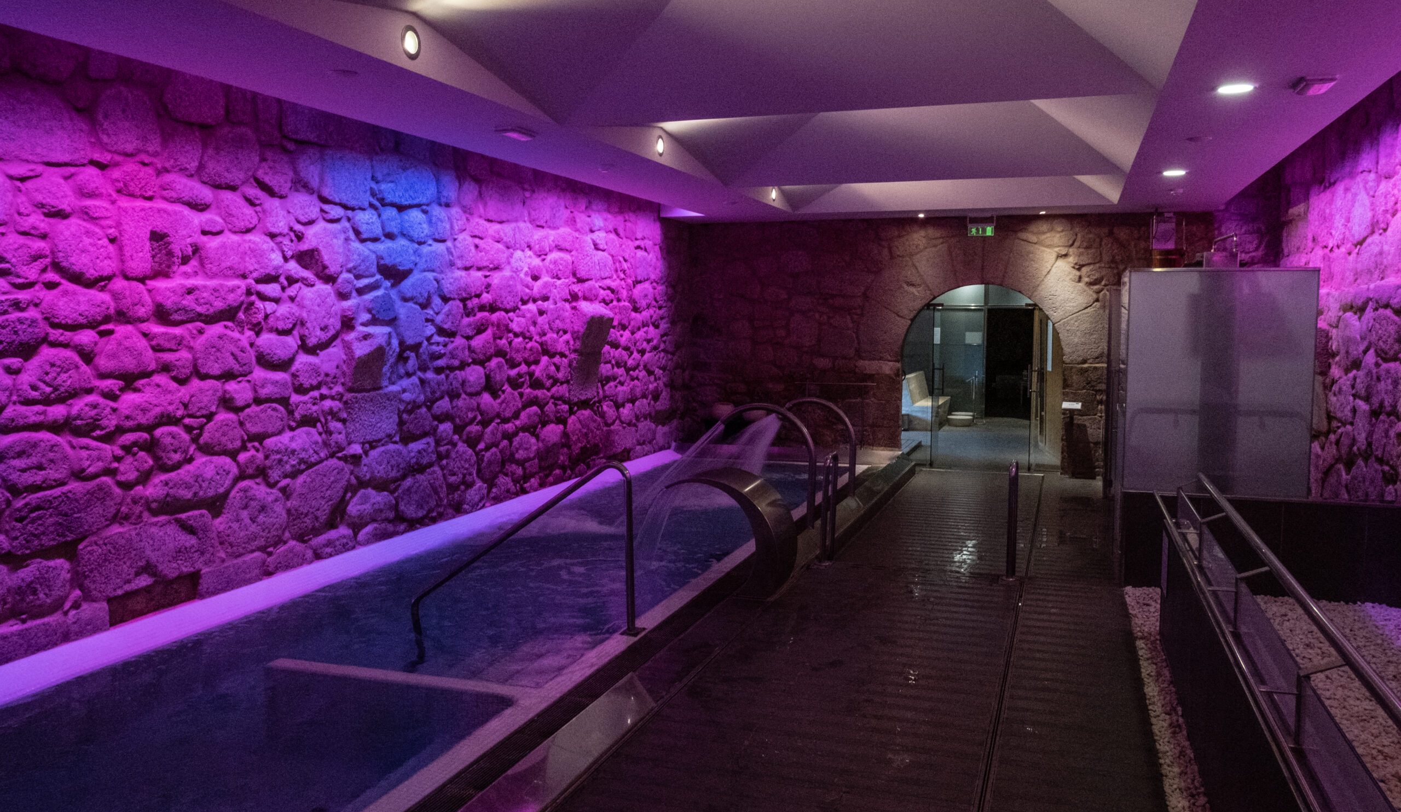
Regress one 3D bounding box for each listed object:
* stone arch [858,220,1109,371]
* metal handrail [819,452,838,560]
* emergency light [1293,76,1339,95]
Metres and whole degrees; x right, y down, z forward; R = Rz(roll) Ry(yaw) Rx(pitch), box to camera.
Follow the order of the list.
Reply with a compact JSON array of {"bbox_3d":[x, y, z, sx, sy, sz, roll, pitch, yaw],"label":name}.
[{"bbox_3d":[3.400,-1.307,12.693,2.914,1.636,0.420,2,5,20],"label":"stone arch"},{"bbox_3d":[0.923,0.743,7.550,0.055,0.802,0.350,2,5,20],"label":"metal handrail"},{"bbox_3d":[3.105,-1.620,5.306,0.154,0.040,0.341,2,5,20],"label":"emergency light"}]

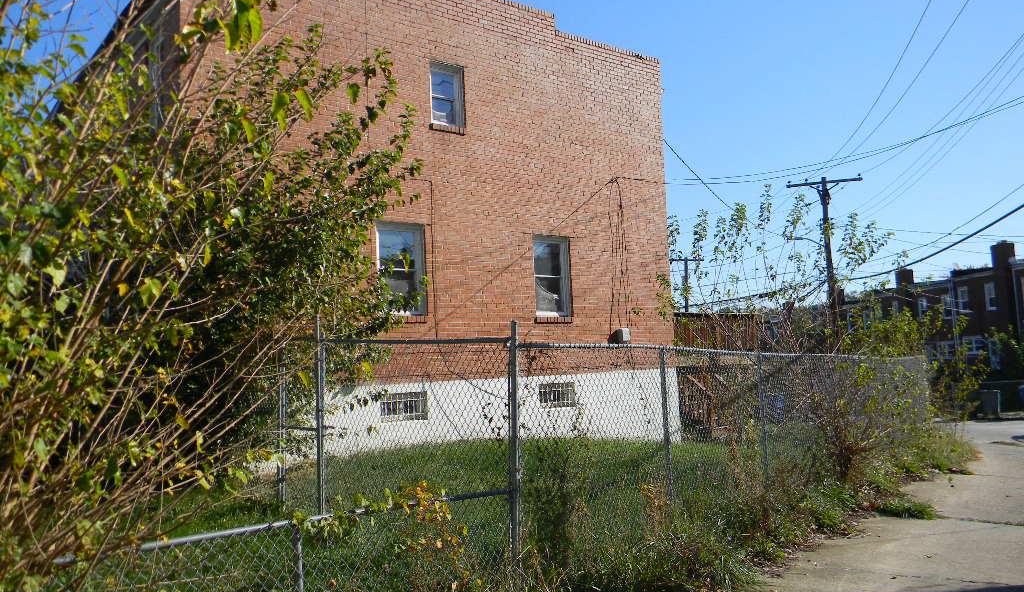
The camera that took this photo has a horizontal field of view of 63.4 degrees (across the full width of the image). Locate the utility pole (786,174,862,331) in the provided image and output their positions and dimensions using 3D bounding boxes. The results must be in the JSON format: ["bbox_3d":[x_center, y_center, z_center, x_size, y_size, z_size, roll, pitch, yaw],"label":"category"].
[{"bbox_3d":[11.903,-0.057,30.609,2.700,8.800,0.350,-4,-5,11],"label":"utility pole"}]

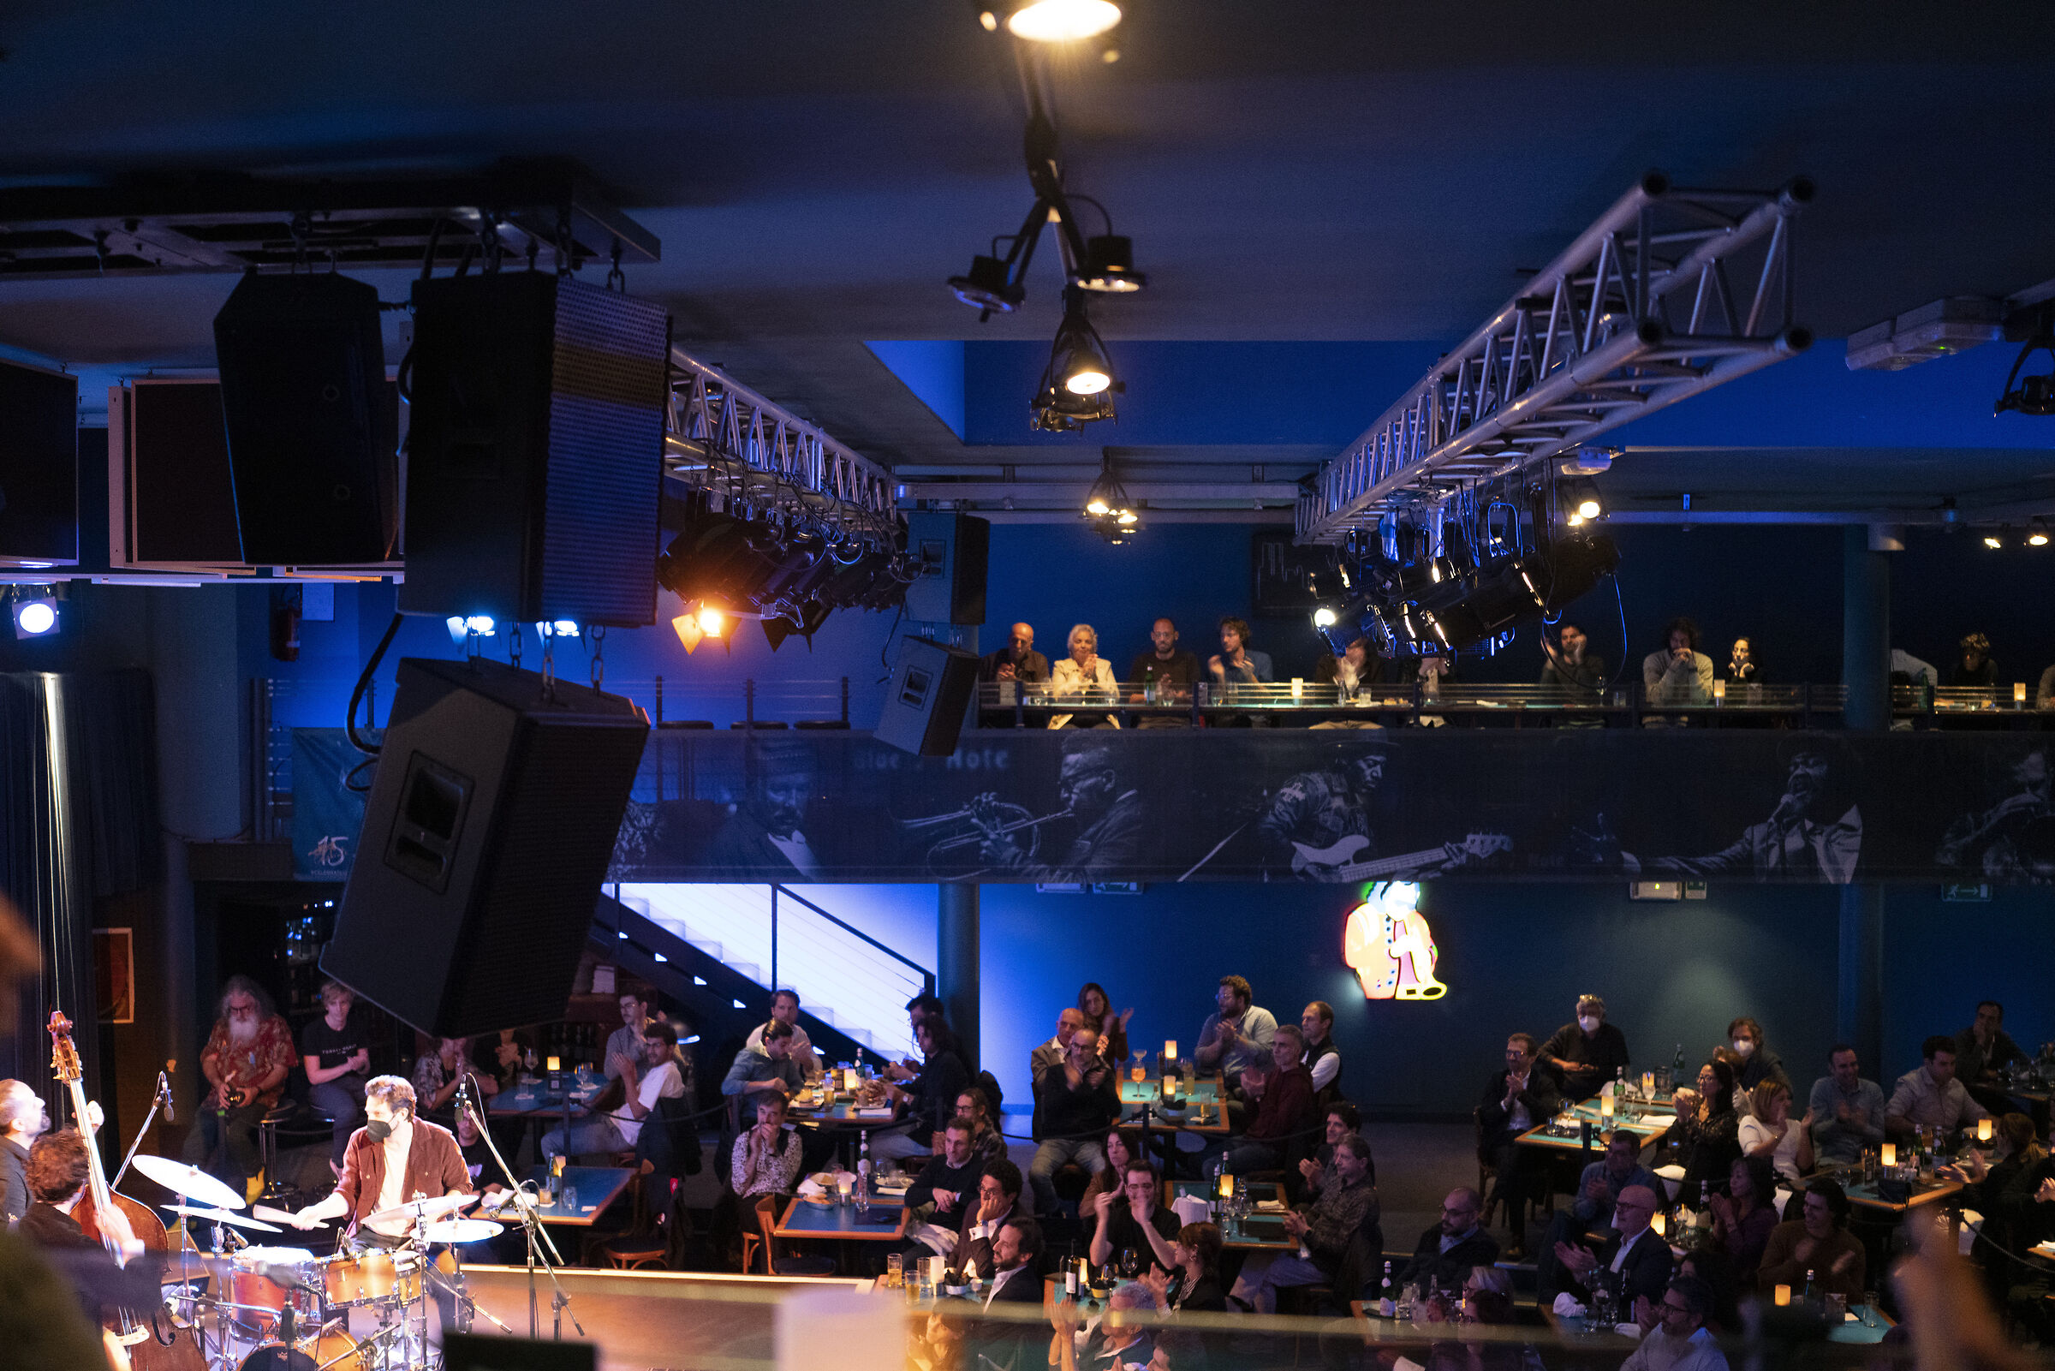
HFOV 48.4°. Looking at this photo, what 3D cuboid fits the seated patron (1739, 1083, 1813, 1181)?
[{"bbox_3d":[4.055,2.723,12.001,0.520,1.230,0.780,-1,2,-30],"label":"seated patron"}]

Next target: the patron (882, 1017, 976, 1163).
[{"bbox_3d":[-0.674,2.814,14.873,0.760,1.270,0.520,0,1,-12],"label":"patron"}]

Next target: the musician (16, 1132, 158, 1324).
[{"bbox_3d":[-3.120,2.199,7.819,0.680,1.400,0.750,1,2,34],"label":"musician"}]

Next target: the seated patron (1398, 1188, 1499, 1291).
[{"bbox_3d":[2.162,3.268,11.900,0.820,1.280,0.550,-1,2,-37],"label":"seated patron"}]

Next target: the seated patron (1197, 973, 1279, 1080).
[{"bbox_3d":[1.230,2.540,14.580,0.600,1.340,0.820,1,2,37],"label":"seated patron"}]

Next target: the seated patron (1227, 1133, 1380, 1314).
[{"bbox_3d":[1.507,3.094,12.429,0.840,1.270,0.540,-1,1,-20],"label":"seated patron"}]

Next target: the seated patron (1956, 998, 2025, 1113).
[{"bbox_3d":[6.092,2.646,14.228,0.550,1.300,0.800,0,2,-6],"label":"seated patron"}]

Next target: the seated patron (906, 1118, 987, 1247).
[{"bbox_3d":[-0.455,3.084,12.829,0.750,1.270,0.540,-1,2,-41],"label":"seated patron"}]

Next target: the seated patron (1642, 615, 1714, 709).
[{"bbox_3d":[4.221,0.190,14.809,0.540,1.260,0.720,0,1,7],"label":"seated patron"}]

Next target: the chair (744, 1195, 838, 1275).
[{"bbox_3d":[-1.323,3.297,12.934,0.500,0.840,0.440,0,1,12],"label":"chair"}]

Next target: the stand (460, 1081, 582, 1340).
[{"bbox_3d":[-1.857,2.155,8.519,0.650,1.400,0.600,0,2,0],"label":"stand"}]

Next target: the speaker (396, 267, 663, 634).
[{"bbox_3d":[-0.924,-0.421,4.197,0.357,0.605,0.391,4,2,23],"label":"speaker"}]

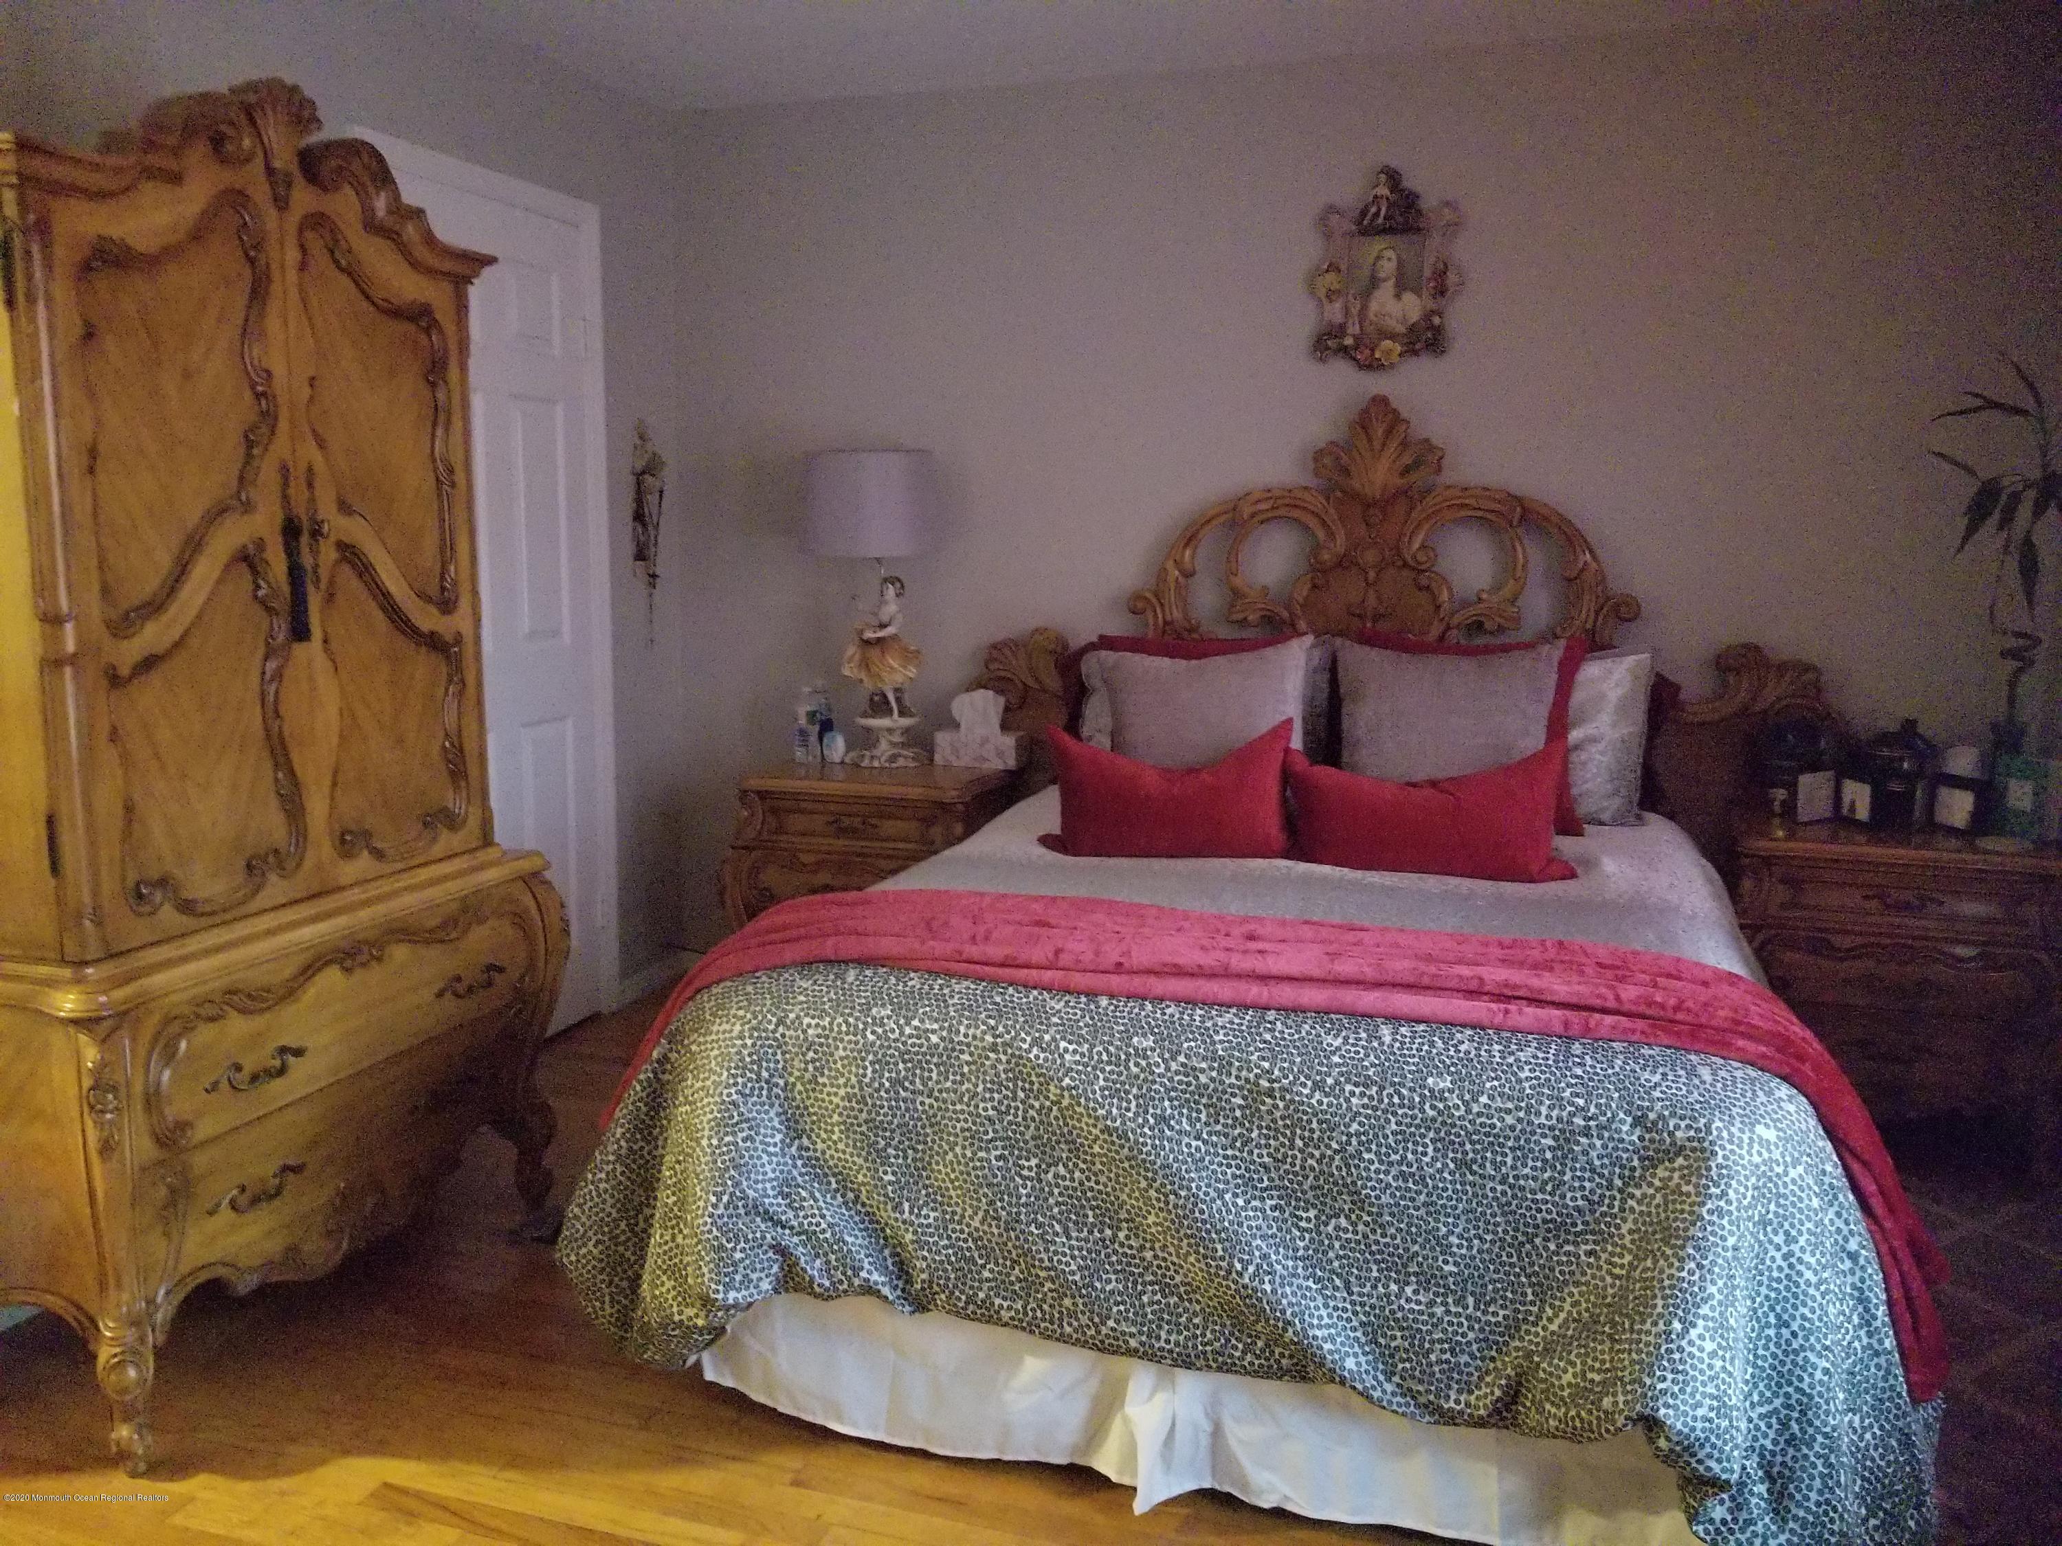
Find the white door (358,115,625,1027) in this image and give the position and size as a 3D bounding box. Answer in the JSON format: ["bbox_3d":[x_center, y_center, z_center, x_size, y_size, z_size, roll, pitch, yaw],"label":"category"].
[{"bbox_3d":[-1.260,-0.341,3.685,0.070,2.110,0.890,3,9,17],"label":"white door"}]

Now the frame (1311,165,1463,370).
[{"bbox_3d":[0.842,-1.203,3.689,0.355,0.480,0.060,3,9,17],"label":"frame"}]

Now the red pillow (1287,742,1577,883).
[{"bbox_3d":[0.784,0.065,3.031,0.530,0.285,0.140,3,-11,17],"label":"red pillow"}]

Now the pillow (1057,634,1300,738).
[{"bbox_3d":[0.377,-0.093,3.426,0.490,0.450,0.150,3,-9,17],"label":"pillow"}]

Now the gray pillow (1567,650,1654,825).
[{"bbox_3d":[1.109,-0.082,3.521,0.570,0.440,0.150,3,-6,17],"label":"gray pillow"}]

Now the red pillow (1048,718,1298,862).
[{"bbox_3d":[0.279,0.030,3.189,0.500,0.285,0.140,2,-12,9],"label":"red pillow"}]

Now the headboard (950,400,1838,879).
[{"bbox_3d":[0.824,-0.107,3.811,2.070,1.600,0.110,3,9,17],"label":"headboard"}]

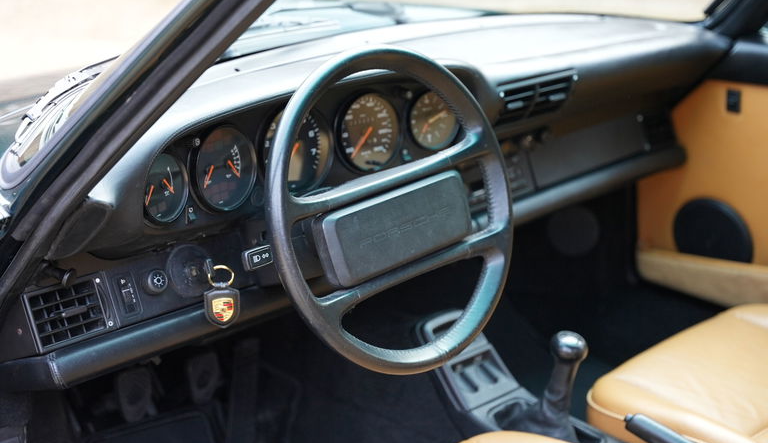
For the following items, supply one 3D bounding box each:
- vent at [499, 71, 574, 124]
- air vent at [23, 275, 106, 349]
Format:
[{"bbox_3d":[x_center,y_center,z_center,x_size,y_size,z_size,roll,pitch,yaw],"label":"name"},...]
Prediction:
[{"bbox_3d":[0.195,-0.172,1.722,0.167,0.063,0.030,-18,43,-43],"label":"vent"},{"bbox_3d":[-0.364,0.105,1.434,0.096,0.066,0.030,-18,2,-43],"label":"air vent"}]

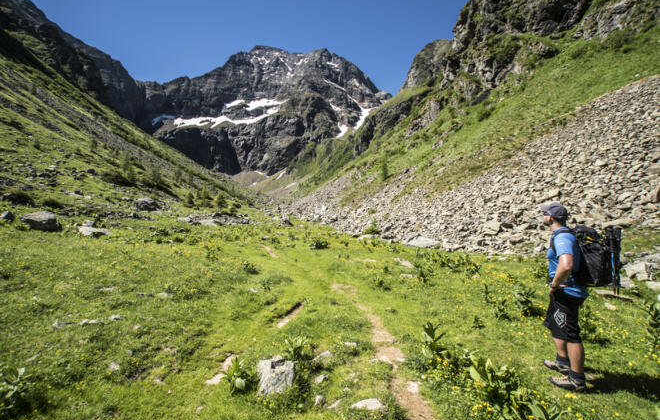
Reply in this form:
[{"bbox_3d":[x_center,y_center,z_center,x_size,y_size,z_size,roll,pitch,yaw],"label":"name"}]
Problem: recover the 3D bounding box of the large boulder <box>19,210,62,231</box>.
[{"bbox_3d":[-14.362,0.544,14.500,1.500,1.000,1.200,1,-1,-45],"label":"large boulder"}]

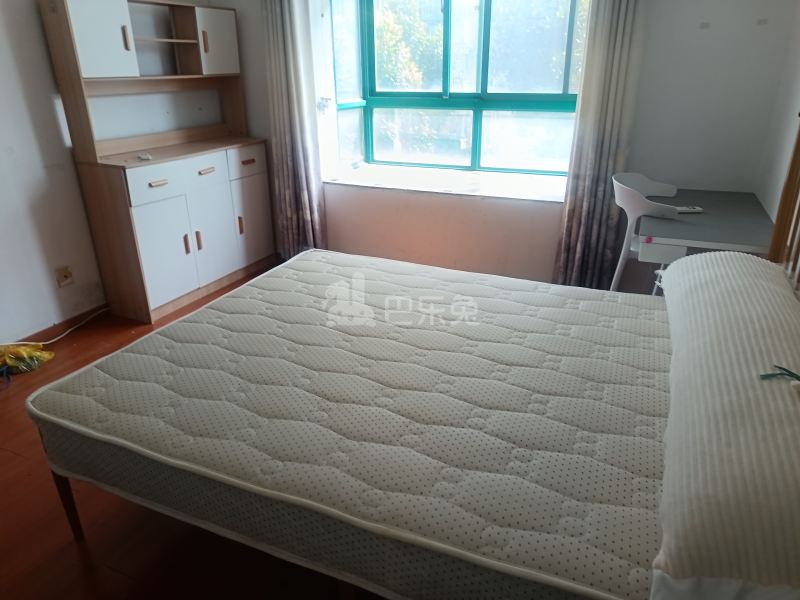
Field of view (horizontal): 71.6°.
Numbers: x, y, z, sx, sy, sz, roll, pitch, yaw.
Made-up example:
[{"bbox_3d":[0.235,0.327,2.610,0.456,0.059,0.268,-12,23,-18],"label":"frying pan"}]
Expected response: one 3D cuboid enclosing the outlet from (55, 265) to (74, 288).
[{"bbox_3d":[-1.880,-0.128,3.111,0.020,0.090,0.088,9,24,22],"label":"outlet"}]

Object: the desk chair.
[{"bbox_3d":[1.225,-0.137,2.673,0.500,0.835,0.540,9,24,22],"label":"desk chair"}]

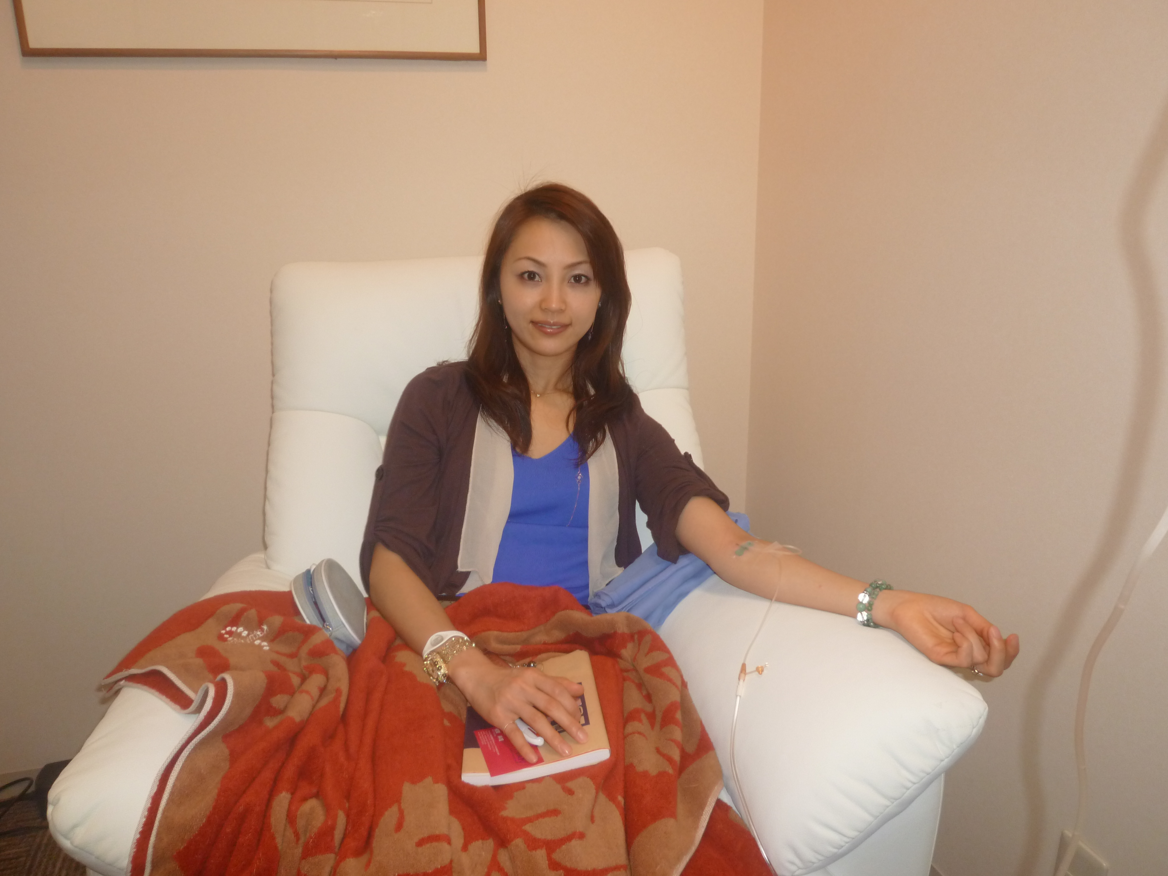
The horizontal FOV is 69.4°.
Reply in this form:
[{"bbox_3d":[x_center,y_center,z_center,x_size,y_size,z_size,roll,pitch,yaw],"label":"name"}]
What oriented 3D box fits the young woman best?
[{"bbox_3d":[0.105,0.300,0.980,0.730,1.180,0.820,-2,14,-8],"label":"young woman"}]

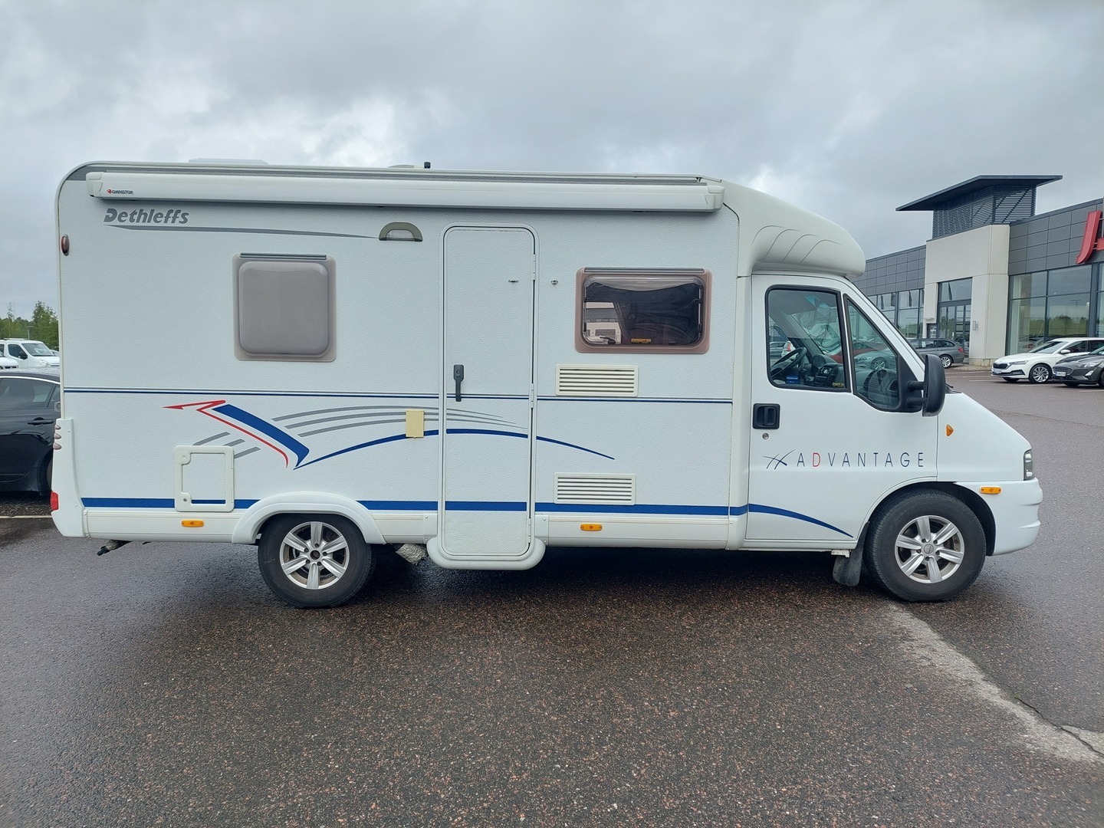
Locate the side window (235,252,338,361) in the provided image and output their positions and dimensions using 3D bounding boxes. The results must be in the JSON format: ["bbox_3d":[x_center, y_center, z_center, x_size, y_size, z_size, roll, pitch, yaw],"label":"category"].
[{"bbox_3d":[-1.529,-0.602,4.555,0.584,0.607,0.060,1,6,-1],"label":"side window"}]

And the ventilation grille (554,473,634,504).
[{"bbox_3d":[0.253,0.445,4.693,0.475,0.186,0.035,1,6,-1],"label":"ventilation grille"}]

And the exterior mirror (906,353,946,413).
[{"bbox_3d":[2.161,-0.170,4.618,0.160,0.350,0.300,2,6,9],"label":"exterior mirror"}]

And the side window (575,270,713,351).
[{"bbox_3d":[0.524,-0.589,4.586,0.776,0.488,0.060,1,6,-1],"label":"side window"}]

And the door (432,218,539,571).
[{"bbox_3d":[-0.367,-0.106,4.644,0.577,1.966,0.070,1,6,-1],"label":"door"}]

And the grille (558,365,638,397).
[{"bbox_3d":[0.263,-0.191,4.627,0.476,0.188,0.035,1,6,-1],"label":"grille"}]

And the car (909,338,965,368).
[{"bbox_3d":[16.550,-2.800,37.200,4.900,1.460,1.860,0,6,-3],"label":"car"}]

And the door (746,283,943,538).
[{"bbox_3d":[1.750,-0.040,4.897,1.130,1.620,0.200,1,6,-1],"label":"door"}]

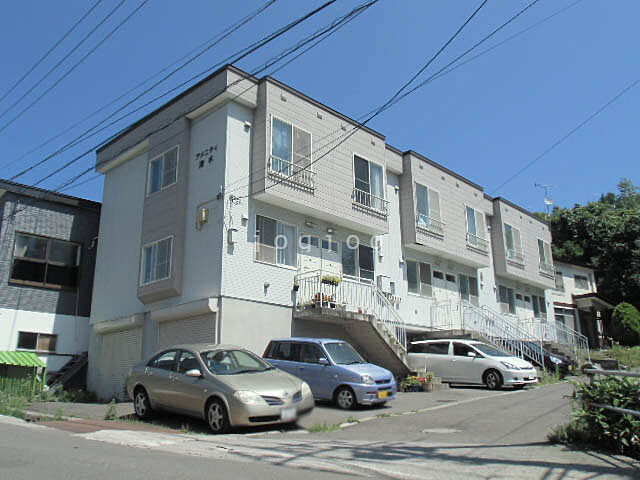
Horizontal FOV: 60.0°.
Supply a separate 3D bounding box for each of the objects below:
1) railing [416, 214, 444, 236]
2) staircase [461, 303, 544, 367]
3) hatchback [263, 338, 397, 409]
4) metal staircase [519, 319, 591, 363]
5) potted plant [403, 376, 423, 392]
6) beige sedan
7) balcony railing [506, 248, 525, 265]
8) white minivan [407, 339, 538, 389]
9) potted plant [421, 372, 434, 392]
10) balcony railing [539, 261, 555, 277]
[{"bbox_3d":[4.258,-0.497,21.209,0.250,0.540,1.800,-15,-21,42],"label":"railing"},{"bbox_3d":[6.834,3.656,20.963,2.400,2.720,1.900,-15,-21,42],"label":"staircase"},{"bbox_3d":[0.188,3.199,13.521,3.400,1.560,1.480,-10,-16,38],"label":"hatchback"},{"bbox_3d":[11.148,4.807,26.416,2.200,2.180,2.600,-15,-21,42],"label":"metal staircase"},{"bbox_3d":[2.851,4.453,17.095,0.380,0.470,0.480,-15,-21,42],"label":"potted plant"},{"bbox_3d":[-2.070,2.824,10.888,1.770,1.480,4.570,12,-18,-44],"label":"beige sedan"},{"bbox_3d":[9.303,0.876,26.261,0.250,0.540,1.800,-15,-21,42],"label":"balcony railing"},{"bbox_3d":[5.237,4.298,19.309,1.710,1.590,4.550,11,-18,-39],"label":"white minivan"},{"bbox_3d":[3.429,4.545,17.694,0.340,0.600,0.360,-1,-16,0],"label":"potted plant"},{"bbox_3d":[11.800,1.555,28.763,0.250,0.540,1.800,-15,-21,42],"label":"balcony railing"}]

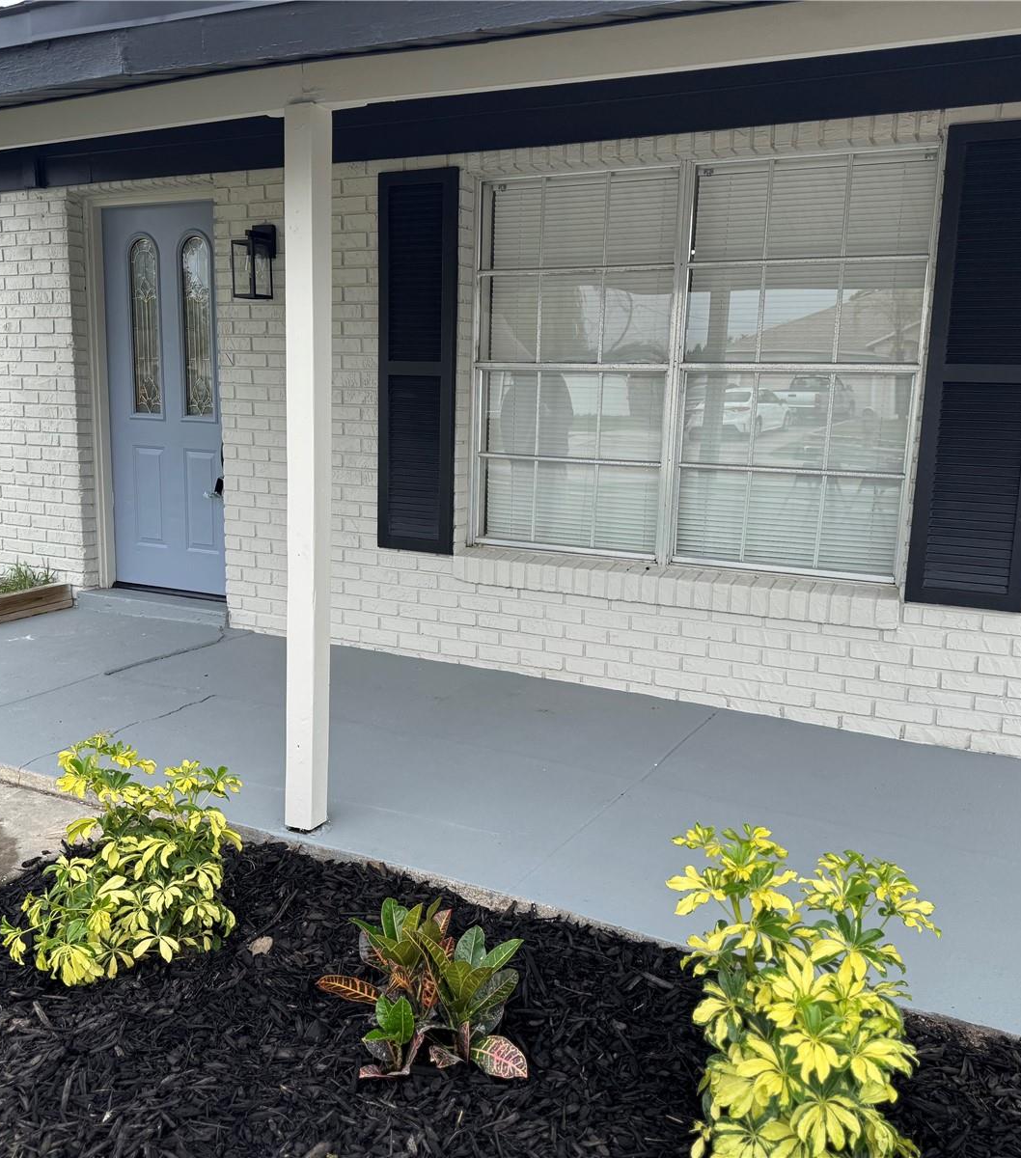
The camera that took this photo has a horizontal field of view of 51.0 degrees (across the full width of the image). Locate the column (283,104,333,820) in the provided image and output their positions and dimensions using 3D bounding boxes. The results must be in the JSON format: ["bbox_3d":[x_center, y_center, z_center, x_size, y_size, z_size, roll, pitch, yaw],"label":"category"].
[{"bbox_3d":[-0.535,-0.249,2.843,0.092,1.890,0.092,6,10,26],"label":"column"}]

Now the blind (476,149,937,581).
[{"bbox_3d":[0.684,-0.853,4.329,1.830,1.570,0.060,6,10,26],"label":"blind"}]

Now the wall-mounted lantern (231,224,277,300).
[{"bbox_3d":[-1.178,-1.458,4.920,0.145,0.350,0.190,6,10,26],"label":"wall-mounted lantern"}]

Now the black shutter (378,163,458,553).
[{"bbox_3d":[-0.407,-0.934,4.683,0.390,1.630,0.035,6,10,26],"label":"black shutter"}]

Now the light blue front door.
[{"bbox_3d":[-1.769,-0.923,5.633,0.910,2.020,0.050,6,10,26],"label":"light blue front door"}]

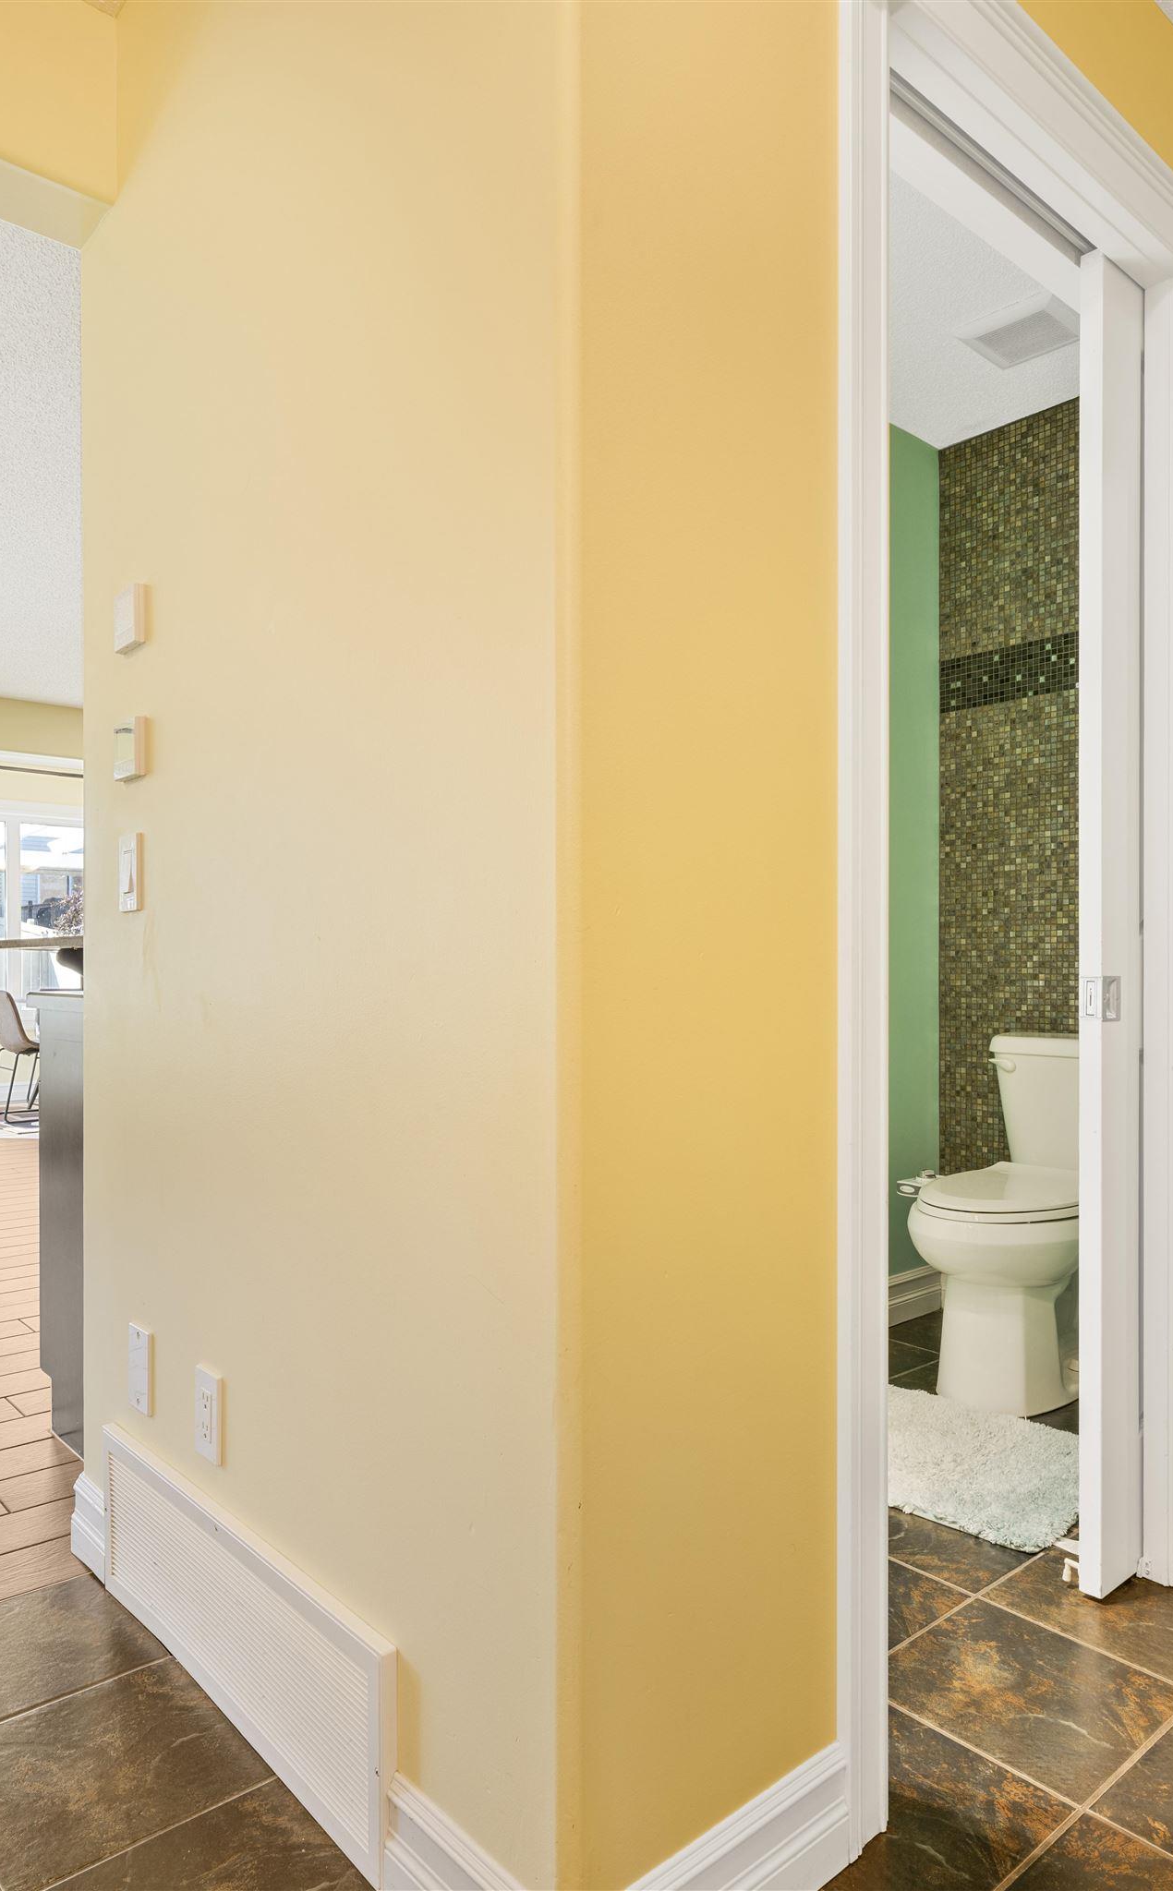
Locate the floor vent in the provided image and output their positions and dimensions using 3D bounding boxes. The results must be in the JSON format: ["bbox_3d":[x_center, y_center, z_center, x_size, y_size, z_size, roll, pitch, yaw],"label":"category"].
[{"bbox_3d":[-0.473,0.864,1.438,0.024,0.250,0.790,1,-1,-43],"label":"floor vent"}]

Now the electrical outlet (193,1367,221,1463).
[{"bbox_3d":[-0.507,0.636,1.493,0.008,0.117,0.076,1,-1,-43],"label":"electrical outlet"}]

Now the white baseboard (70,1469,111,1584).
[{"bbox_3d":[-0.783,0.922,1.761,0.022,0.143,0.145,1,-1,-43],"label":"white baseboard"}]

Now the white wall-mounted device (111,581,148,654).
[{"bbox_3d":[-0.688,-0.491,1.669,0.020,0.088,0.080,1,-1,-43],"label":"white wall-mounted device"}]

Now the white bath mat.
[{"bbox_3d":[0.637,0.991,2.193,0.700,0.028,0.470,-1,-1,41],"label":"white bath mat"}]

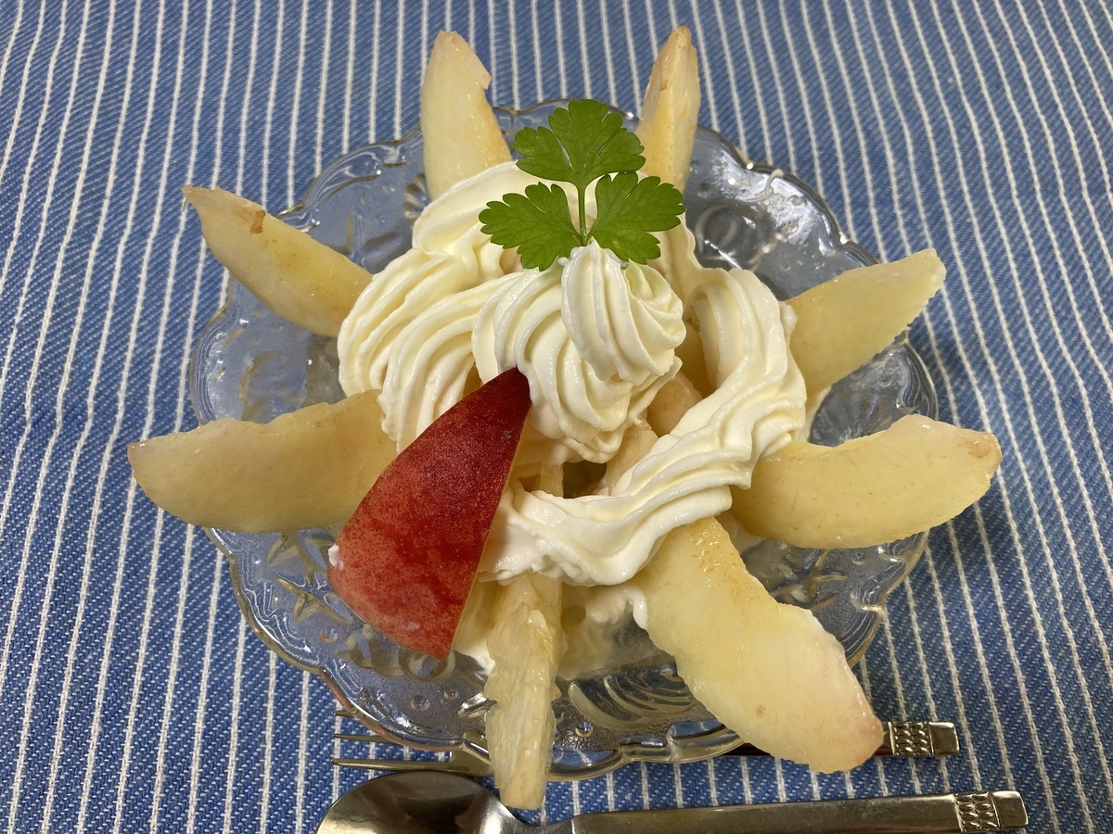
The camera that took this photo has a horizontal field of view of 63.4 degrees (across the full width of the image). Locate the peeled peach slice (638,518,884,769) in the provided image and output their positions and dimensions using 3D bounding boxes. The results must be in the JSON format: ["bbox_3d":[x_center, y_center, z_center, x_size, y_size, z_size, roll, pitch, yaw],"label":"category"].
[{"bbox_3d":[0.033,0.040,0.183,0.029,0.021,0.068,-37,63,-17],"label":"peeled peach slice"}]

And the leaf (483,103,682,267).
[{"bbox_3d":[0.005,-0.042,0.161,0.036,0.030,0.009,3,25,0],"label":"leaf"}]

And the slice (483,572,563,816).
[{"bbox_3d":[-0.004,0.040,0.183,0.017,0.027,0.071,4,56,0],"label":"slice"}]

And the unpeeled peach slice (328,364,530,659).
[{"bbox_3d":[-0.020,0.017,0.180,0.030,0.025,0.058,31,103,16],"label":"unpeeled peach slice"}]

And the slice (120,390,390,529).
[{"bbox_3d":[-0.053,0.010,0.196,0.072,0.021,0.026,2,65,-8],"label":"slice"}]

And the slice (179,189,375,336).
[{"bbox_3d":[-0.055,-0.031,0.212,0.064,0.022,0.023,29,67,-2],"label":"slice"}]

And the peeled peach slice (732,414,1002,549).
[{"bbox_3d":[0.057,0.014,0.195,0.073,0.021,0.028,-4,65,6],"label":"peeled peach slice"}]

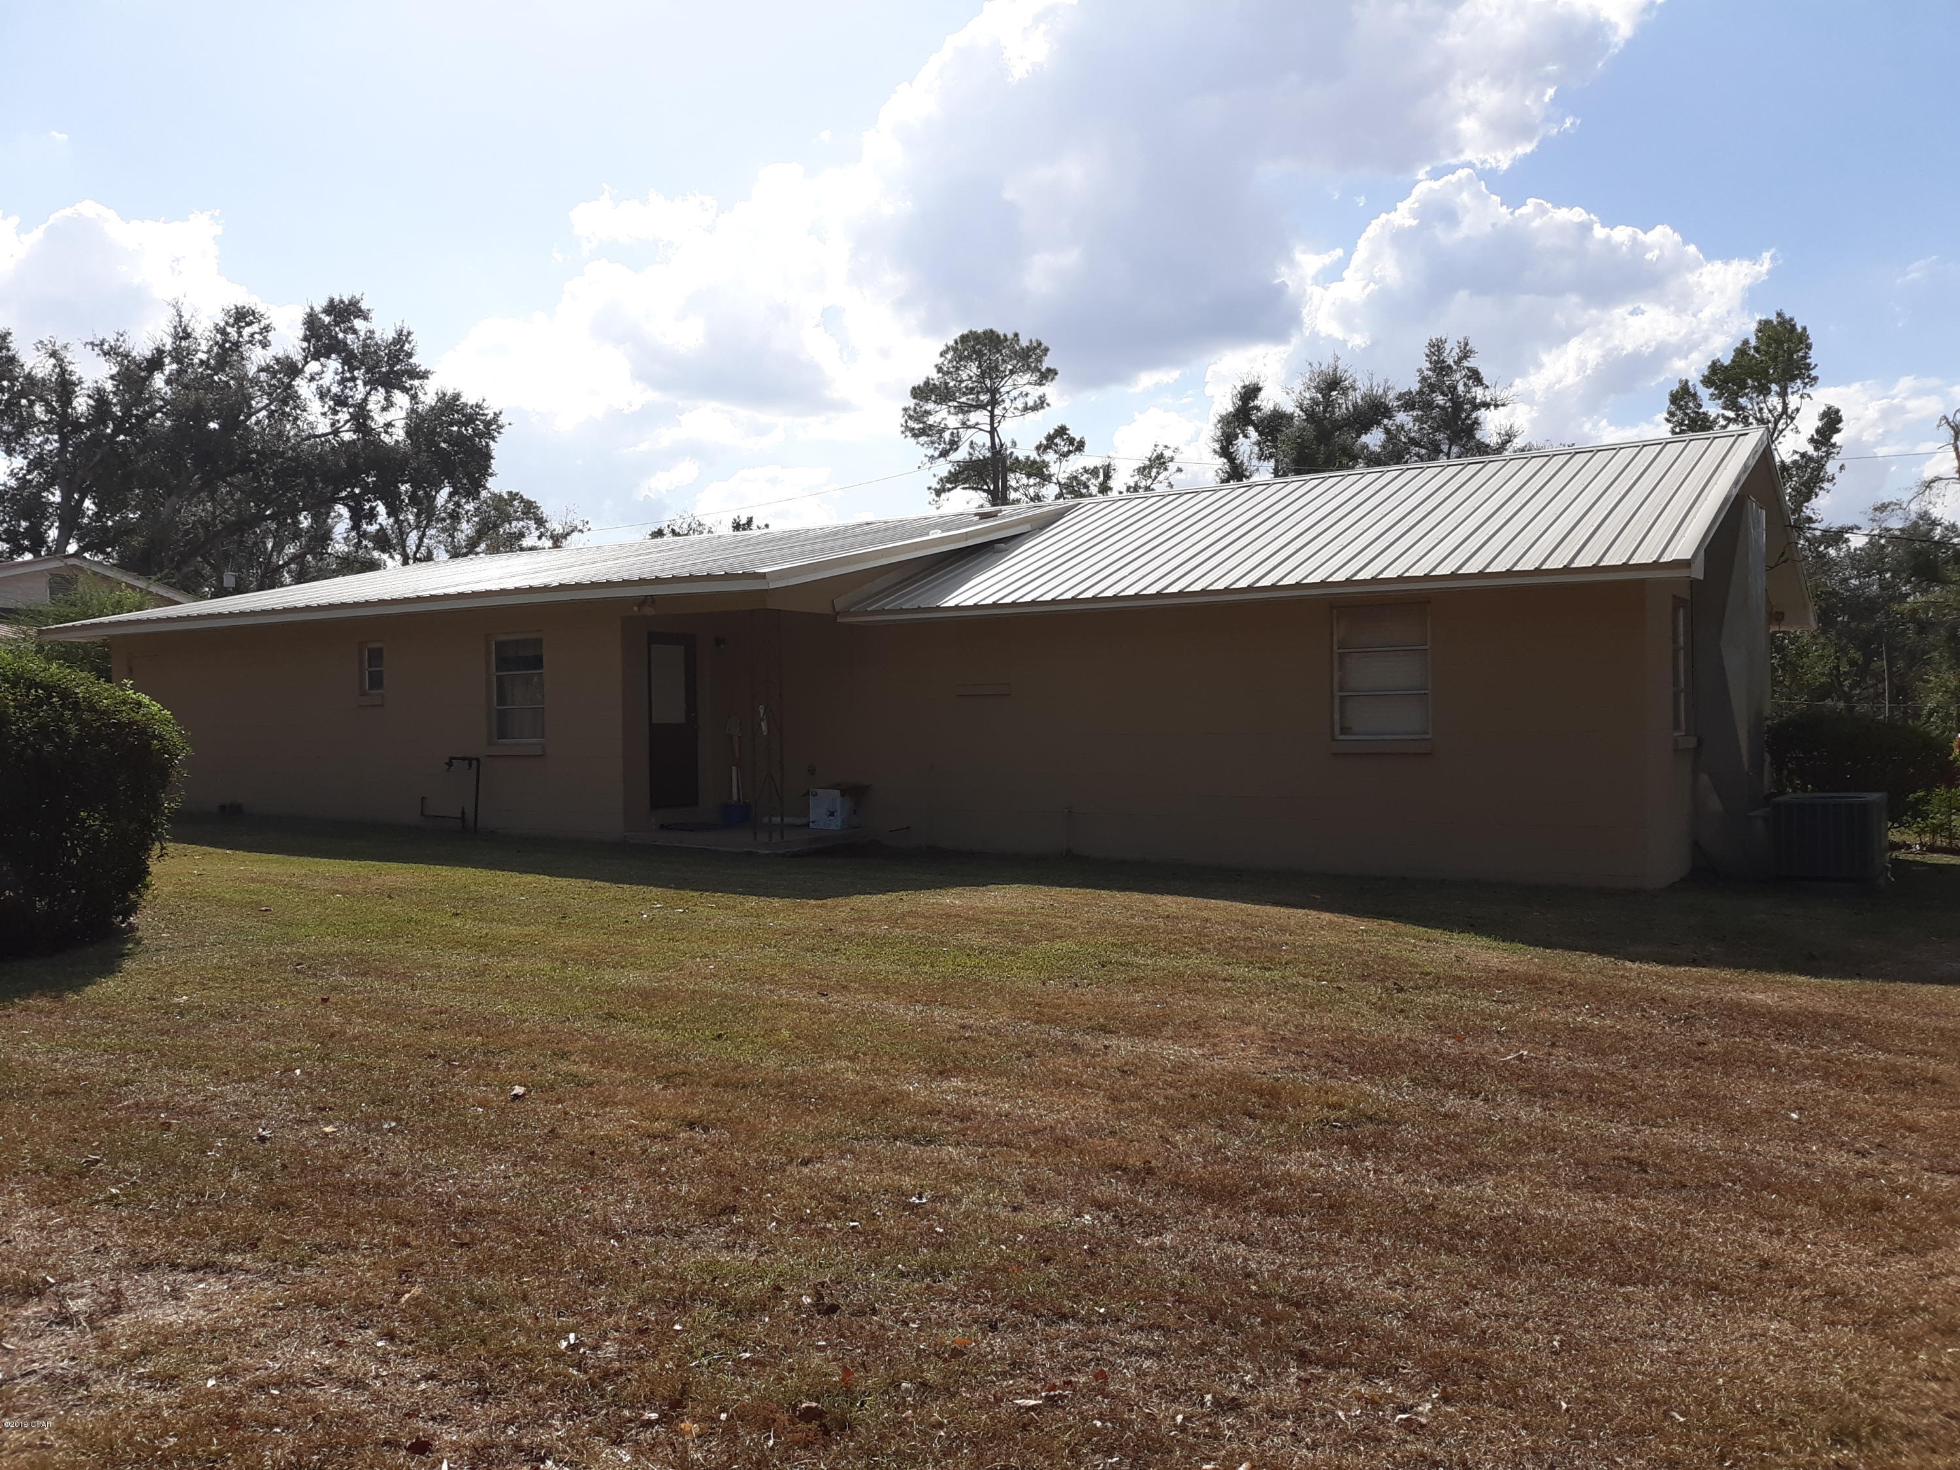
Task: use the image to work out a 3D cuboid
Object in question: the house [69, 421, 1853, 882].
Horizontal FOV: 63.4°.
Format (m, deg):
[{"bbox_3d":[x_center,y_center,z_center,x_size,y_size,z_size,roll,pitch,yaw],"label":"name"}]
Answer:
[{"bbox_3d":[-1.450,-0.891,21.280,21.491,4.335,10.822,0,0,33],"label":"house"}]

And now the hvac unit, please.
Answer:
[{"bbox_3d":[7.425,0.877,13.853,0.806,0.694,0.806,0,0,36],"label":"hvac unit"}]

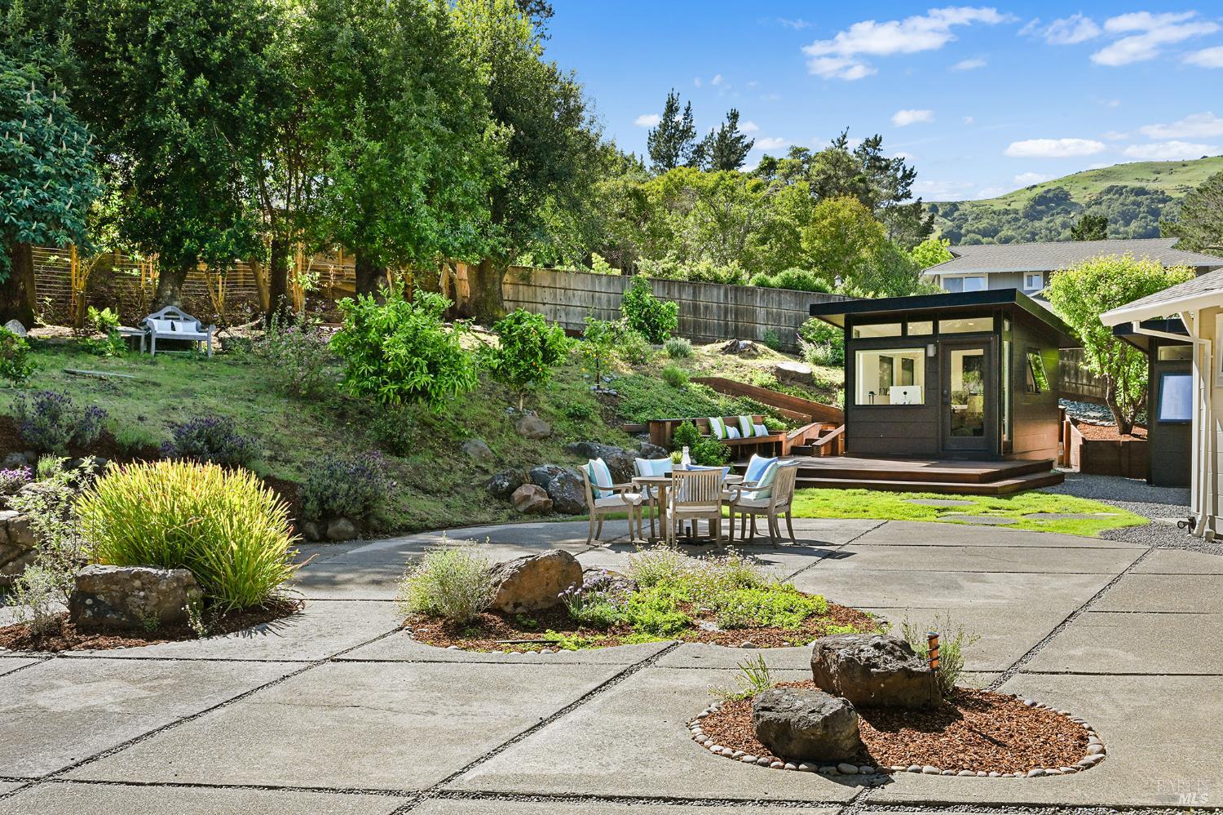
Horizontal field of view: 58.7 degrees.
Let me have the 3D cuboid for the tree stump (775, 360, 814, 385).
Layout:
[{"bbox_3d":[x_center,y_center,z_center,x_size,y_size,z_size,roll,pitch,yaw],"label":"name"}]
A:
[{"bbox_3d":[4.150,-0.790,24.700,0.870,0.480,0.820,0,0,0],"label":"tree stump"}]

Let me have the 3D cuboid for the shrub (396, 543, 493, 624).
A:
[{"bbox_3d":[-1.204,1.253,7.853,0.660,0.550,0.620,0,0,0],"label":"shrub"}]

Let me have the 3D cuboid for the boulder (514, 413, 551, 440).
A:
[{"bbox_3d":[-1.284,0.321,17.800,0.600,0.420,0.500,0,0,-4],"label":"boulder"}]

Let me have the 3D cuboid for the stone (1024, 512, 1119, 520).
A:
[{"bbox_3d":[6.297,1.485,14.900,1.300,0.060,0.800,0,0,0],"label":"stone"}]

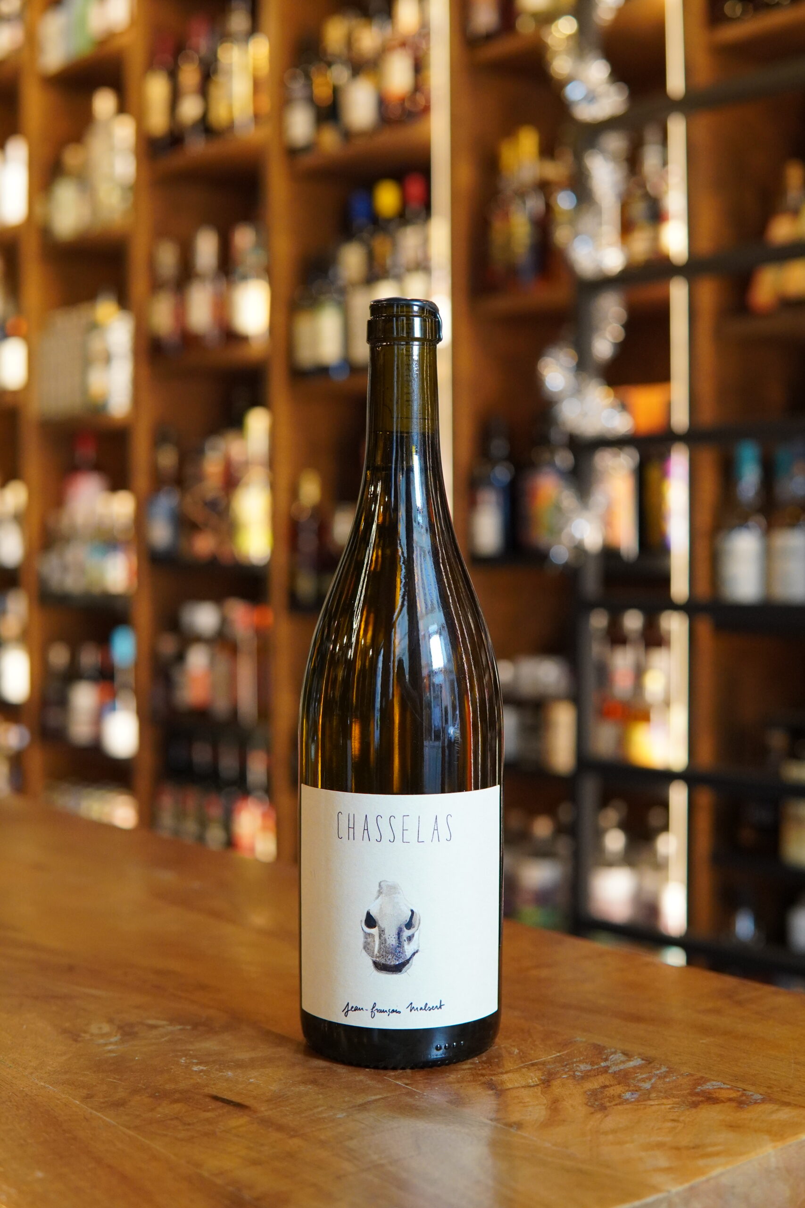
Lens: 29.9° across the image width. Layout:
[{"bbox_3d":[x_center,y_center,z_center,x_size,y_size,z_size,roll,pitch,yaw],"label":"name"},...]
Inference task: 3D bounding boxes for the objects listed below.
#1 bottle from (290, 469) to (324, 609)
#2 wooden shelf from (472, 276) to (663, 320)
[{"bbox_3d":[-0.200,-0.137,3.163,0.074,0.285,0.074,0,0,0],"label":"bottle"},{"bbox_3d":[0.354,-0.496,2.505,0.260,0.035,0.416,-2,2,-42],"label":"wooden shelf"}]

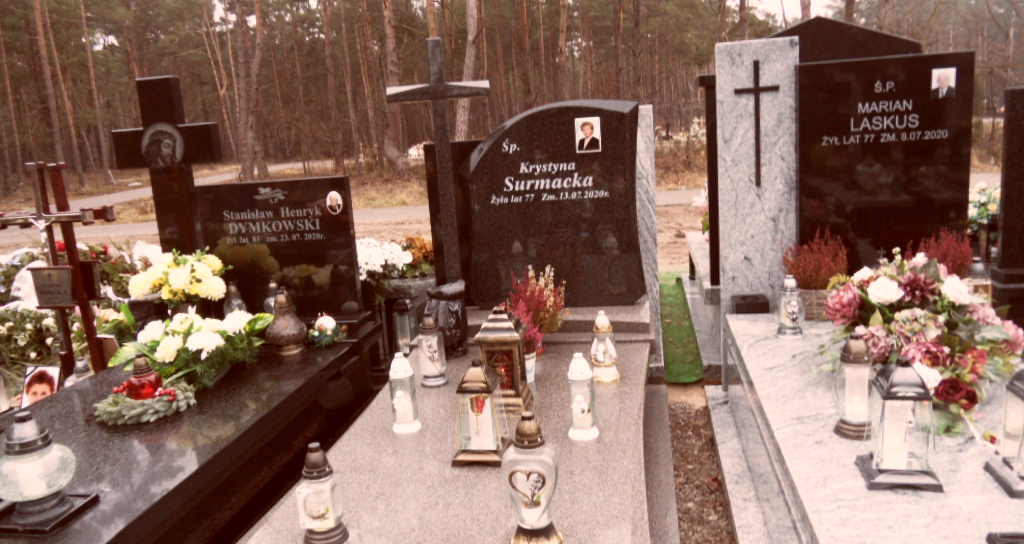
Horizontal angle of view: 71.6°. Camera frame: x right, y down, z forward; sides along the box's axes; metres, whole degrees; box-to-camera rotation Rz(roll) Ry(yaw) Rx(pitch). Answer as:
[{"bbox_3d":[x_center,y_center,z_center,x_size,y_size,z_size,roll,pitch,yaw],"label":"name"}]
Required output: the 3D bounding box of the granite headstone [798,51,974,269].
[{"bbox_3d":[1.469,-0.353,2.848,0.634,0.963,0.090,-2,11,10],"label":"granite headstone"}]

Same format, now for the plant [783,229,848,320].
[{"bbox_3d":[1.354,0.011,3.168,0.265,0.405,0.225,-2,10,11],"label":"plant"}]

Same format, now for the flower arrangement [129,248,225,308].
[{"bbox_3d":[-1.599,0.019,3.415,0.400,0.260,0.340,-2,10,11],"label":"flower arrangement"}]

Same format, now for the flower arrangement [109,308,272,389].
[{"bbox_3d":[-1.387,0.324,3.096,0.560,0.280,0.420,-2,10,11],"label":"flower arrangement"}]

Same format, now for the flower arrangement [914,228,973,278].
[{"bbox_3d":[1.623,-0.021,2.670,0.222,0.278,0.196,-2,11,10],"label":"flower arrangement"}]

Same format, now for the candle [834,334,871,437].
[{"bbox_3d":[0.903,0.298,1.866,0.100,0.268,0.100,-2,12,11],"label":"candle"}]

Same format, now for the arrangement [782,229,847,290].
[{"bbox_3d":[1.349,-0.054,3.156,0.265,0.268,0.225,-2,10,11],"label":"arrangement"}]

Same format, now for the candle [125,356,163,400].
[{"bbox_3d":[-1.428,0.431,2.757,0.117,0.180,0.117,-2,10,11],"label":"candle"}]

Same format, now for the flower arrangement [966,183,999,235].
[{"bbox_3d":[3.025,-0.401,4.550,0.300,0.340,0.280,-2,10,11],"label":"flower arrangement"}]

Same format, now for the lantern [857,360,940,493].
[{"bbox_3d":[0.890,0.337,1.642,0.158,0.286,0.150,-2,12,11],"label":"lantern"}]

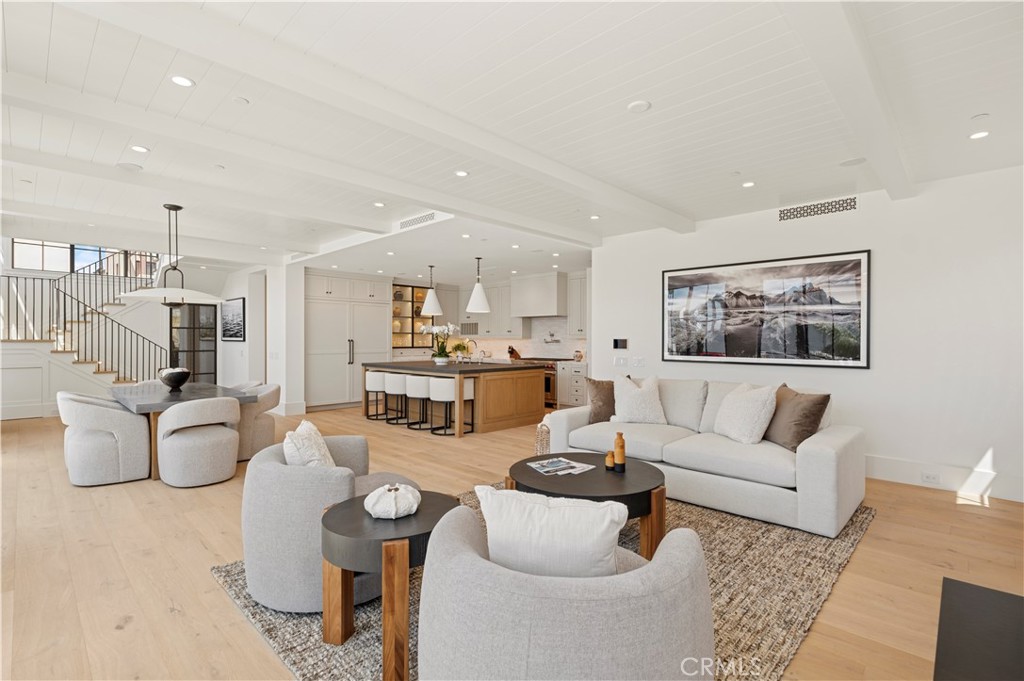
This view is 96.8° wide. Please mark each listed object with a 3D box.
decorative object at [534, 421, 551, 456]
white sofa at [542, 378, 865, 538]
[{"bbox_3d":[0.496,1.144,5.183,0.360,0.400,0.360,0,0,44],"label":"decorative object"},{"bbox_3d":[1.658,0.878,4.308,2.500,0.930,1.060,0,0,44],"label":"white sofa"}]

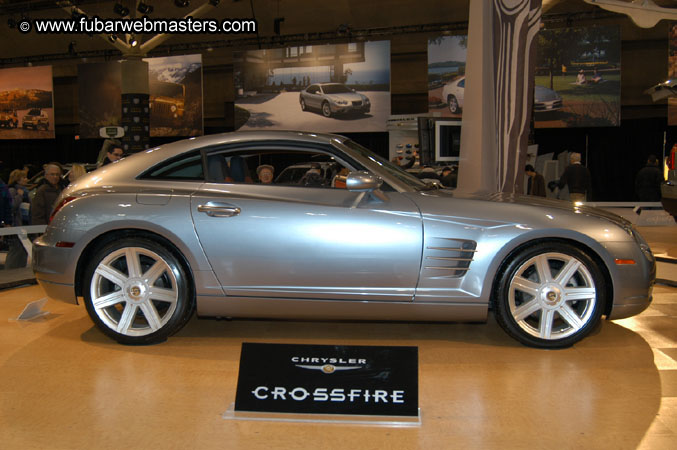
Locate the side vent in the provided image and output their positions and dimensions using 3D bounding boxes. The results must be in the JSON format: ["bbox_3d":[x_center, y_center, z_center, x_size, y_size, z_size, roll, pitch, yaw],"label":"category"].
[{"bbox_3d":[0.640,0.191,3.863,0.290,0.225,0.060,0,3,4],"label":"side vent"}]

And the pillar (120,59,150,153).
[{"bbox_3d":[-5.314,-2.030,17.909,0.760,4.750,0.760,0,3,0],"label":"pillar"}]

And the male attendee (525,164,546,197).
[{"bbox_3d":[3.950,-0.400,13.500,0.420,1.600,0.500,-1,2,-7],"label":"male attendee"}]

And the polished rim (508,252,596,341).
[{"bbox_3d":[1.206,0.399,3.875,0.490,0.490,0.190,0,2,5],"label":"polished rim"}]

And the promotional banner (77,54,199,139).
[{"bbox_3d":[-7.867,-4.977,26.610,6.000,3.050,0.050,1,3,22],"label":"promotional banner"}]

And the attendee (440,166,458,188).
[{"bbox_3d":[2.430,-0.430,14.500,0.420,1.620,0.500,-2,3,-37],"label":"attendee"}]

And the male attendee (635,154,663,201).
[{"bbox_3d":[5.769,-0.410,12.601,0.520,1.800,0.320,0,3,6],"label":"male attendee"}]

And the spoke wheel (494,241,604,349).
[{"bbox_3d":[1.207,0.386,3.903,0.640,0.640,0.230,0,3,4],"label":"spoke wheel"}]

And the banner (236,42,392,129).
[{"bbox_3d":[-1.042,-4.751,23.880,6.000,3.050,0.050,1,3,22],"label":"banner"}]

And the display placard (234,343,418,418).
[{"bbox_3d":[-0.045,0.613,2.695,0.720,0.280,0.030,0,-27,6],"label":"display placard"}]

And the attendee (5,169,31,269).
[{"bbox_3d":[-4.600,0.020,9.800,0.360,1.620,0.460,0,2,-6],"label":"attendee"}]

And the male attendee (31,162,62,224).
[{"bbox_3d":[-3.477,0.074,8.217,0.520,1.660,0.320,-2,4,-25],"label":"male attendee"}]

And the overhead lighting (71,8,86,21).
[{"bbox_3d":[-5.767,-4.669,15.000,0.270,0.270,0.360,-4,31,-42],"label":"overhead lighting"}]

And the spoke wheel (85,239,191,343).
[{"bbox_3d":[-1.186,0.386,4.088,0.660,0.660,0.250,0,3,4],"label":"spoke wheel"}]

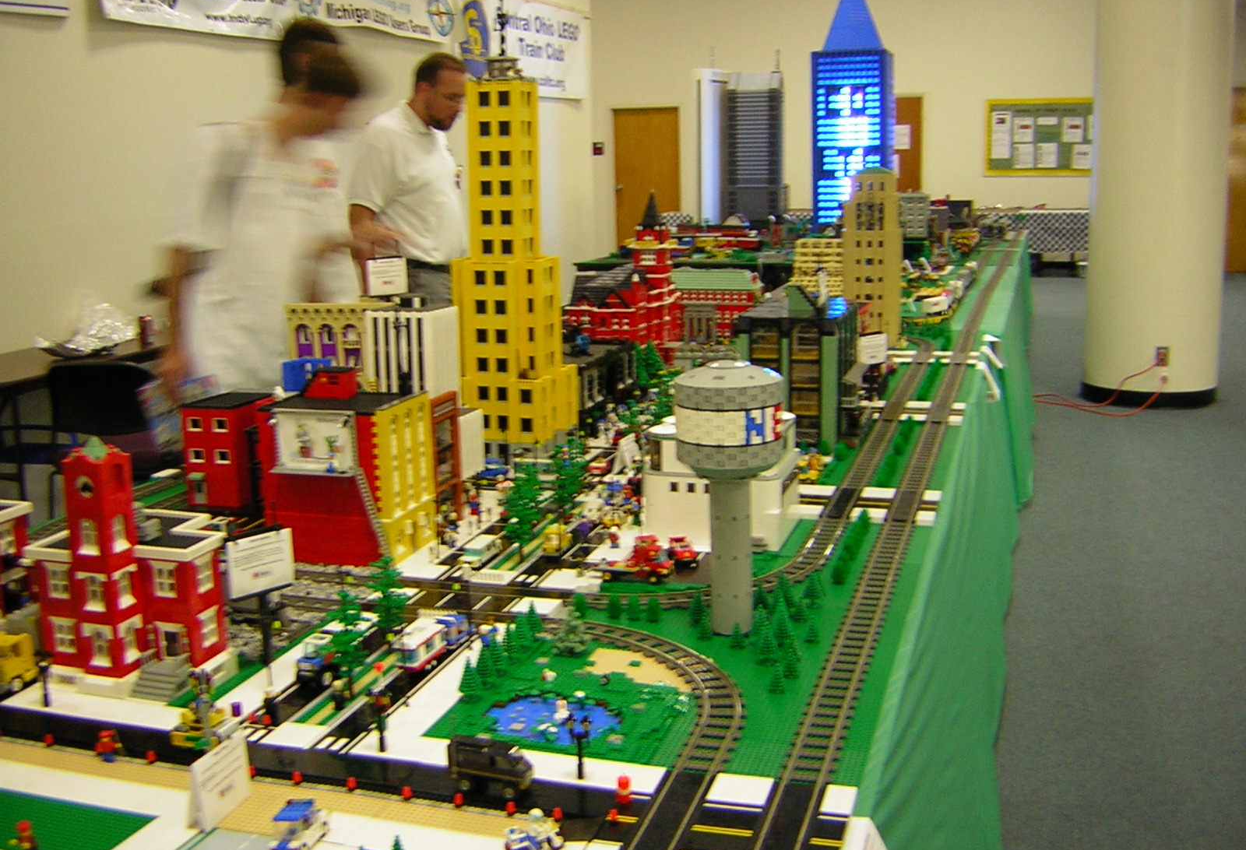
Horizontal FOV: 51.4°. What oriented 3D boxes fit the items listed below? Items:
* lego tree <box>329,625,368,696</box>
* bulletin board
[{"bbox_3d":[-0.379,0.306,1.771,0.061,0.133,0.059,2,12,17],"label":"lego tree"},{"bbox_3d":[5.008,-3.350,15.076,1.500,0.890,0.030,1,12,17],"label":"bulletin board"}]

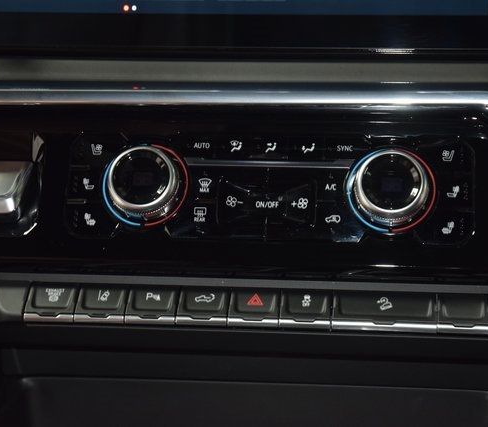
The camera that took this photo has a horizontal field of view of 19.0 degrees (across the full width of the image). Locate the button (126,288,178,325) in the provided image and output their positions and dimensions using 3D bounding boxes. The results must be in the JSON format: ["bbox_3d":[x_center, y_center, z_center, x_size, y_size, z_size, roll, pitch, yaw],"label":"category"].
[{"bbox_3d":[-0.041,0.042,0.661,0.022,0.015,0.008,1,-30,6],"label":"button"}]

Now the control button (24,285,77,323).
[{"bbox_3d":[-0.088,0.041,0.666,0.022,0.015,0.008,1,-30,6],"label":"control button"}]

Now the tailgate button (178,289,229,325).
[{"bbox_3d":[-0.019,0.043,0.659,0.022,0.015,0.008,1,-30,6],"label":"tailgate button"}]

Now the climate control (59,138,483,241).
[{"bbox_3d":[0.012,-0.011,0.664,0.184,0.045,0.018,1,-17,6],"label":"climate control"}]

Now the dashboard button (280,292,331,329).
[{"bbox_3d":[0.028,0.043,0.654,0.022,0.015,0.008,1,-30,6],"label":"dashboard button"}]

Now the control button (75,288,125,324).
[{"bbox_3d":[-0.065,0.042,0.663,0.022,0.015,0.008,1,-30,6],"label":"control button"}]

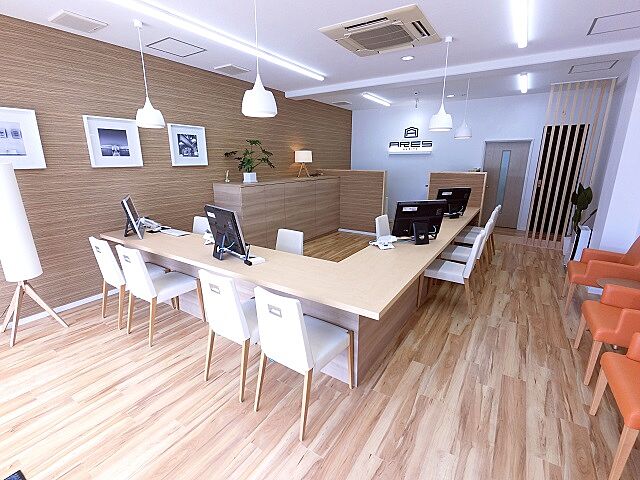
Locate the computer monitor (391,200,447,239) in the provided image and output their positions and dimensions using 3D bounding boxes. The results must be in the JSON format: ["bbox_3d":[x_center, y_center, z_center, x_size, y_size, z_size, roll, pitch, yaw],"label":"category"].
[{"bbox_3d":[0.962,-0.168,2.869,0.470,0.420,0.190,-1,15,-3],"label":"computer monitor"}]

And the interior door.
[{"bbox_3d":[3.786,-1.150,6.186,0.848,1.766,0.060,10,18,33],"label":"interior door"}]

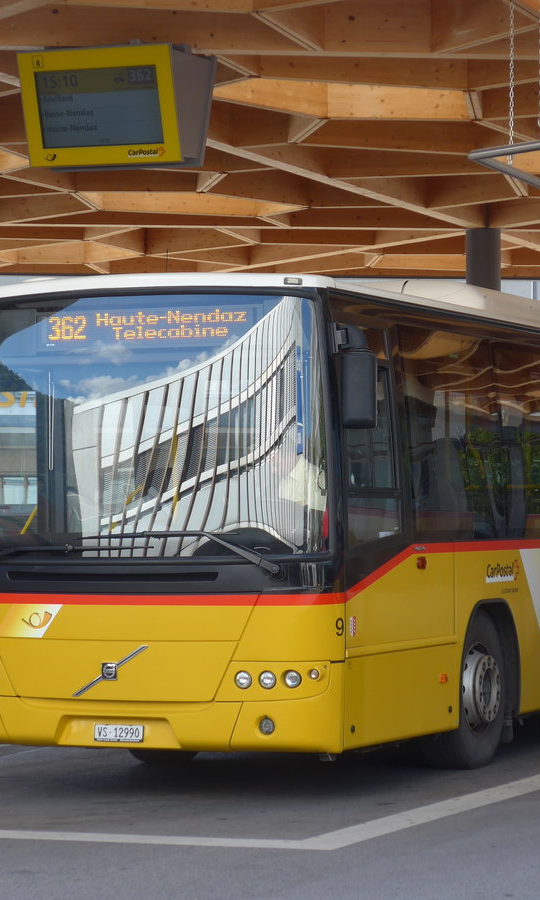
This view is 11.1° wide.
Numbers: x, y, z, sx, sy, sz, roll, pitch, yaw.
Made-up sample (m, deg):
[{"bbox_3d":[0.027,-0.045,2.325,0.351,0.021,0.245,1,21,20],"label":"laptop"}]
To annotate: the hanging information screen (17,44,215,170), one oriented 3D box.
[{"bbox_3d":[-0.978,-2.160,17.700,1.070,0.720,0.640,-1,-2,23],"label":"hanging information screen"}]

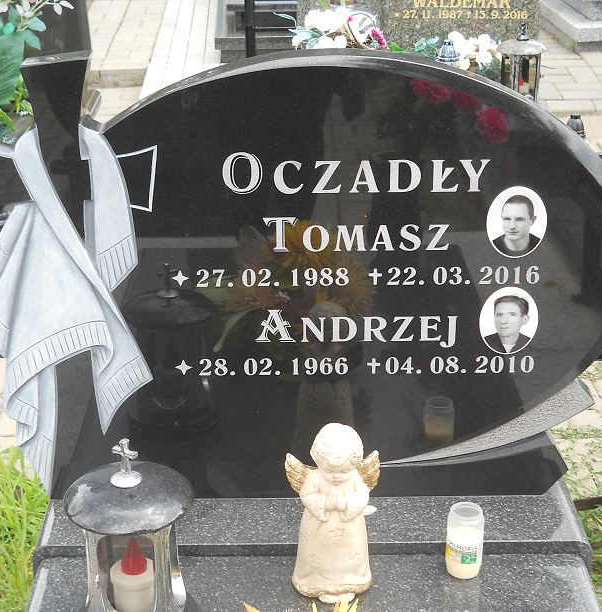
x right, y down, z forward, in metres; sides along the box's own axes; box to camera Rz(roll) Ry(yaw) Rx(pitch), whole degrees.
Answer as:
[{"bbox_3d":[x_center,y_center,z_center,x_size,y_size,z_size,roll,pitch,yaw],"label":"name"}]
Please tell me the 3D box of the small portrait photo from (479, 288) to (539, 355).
[{"bbox_3d":[0.289,0.022,1.832,0.082,0.103,0.010,-1,23,0],"label":"small portrait photo"}]

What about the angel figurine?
[{"bbox_3d":[0.043,0.263,1.717,0.123,0.249,0.084,-3,23,-7],"label":"angel figurine"}]

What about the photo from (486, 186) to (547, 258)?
[{"bbox_3d":[0.291,-0.111,1.777,0.082,0.103,0.010,-1,23,0],"label":"photo"}]

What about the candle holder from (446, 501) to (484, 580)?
[{"bbox_3d":[0.221,0.317,1.784,0.049,0.095,0.049,-1,23,0],"label":"candle holder"}]

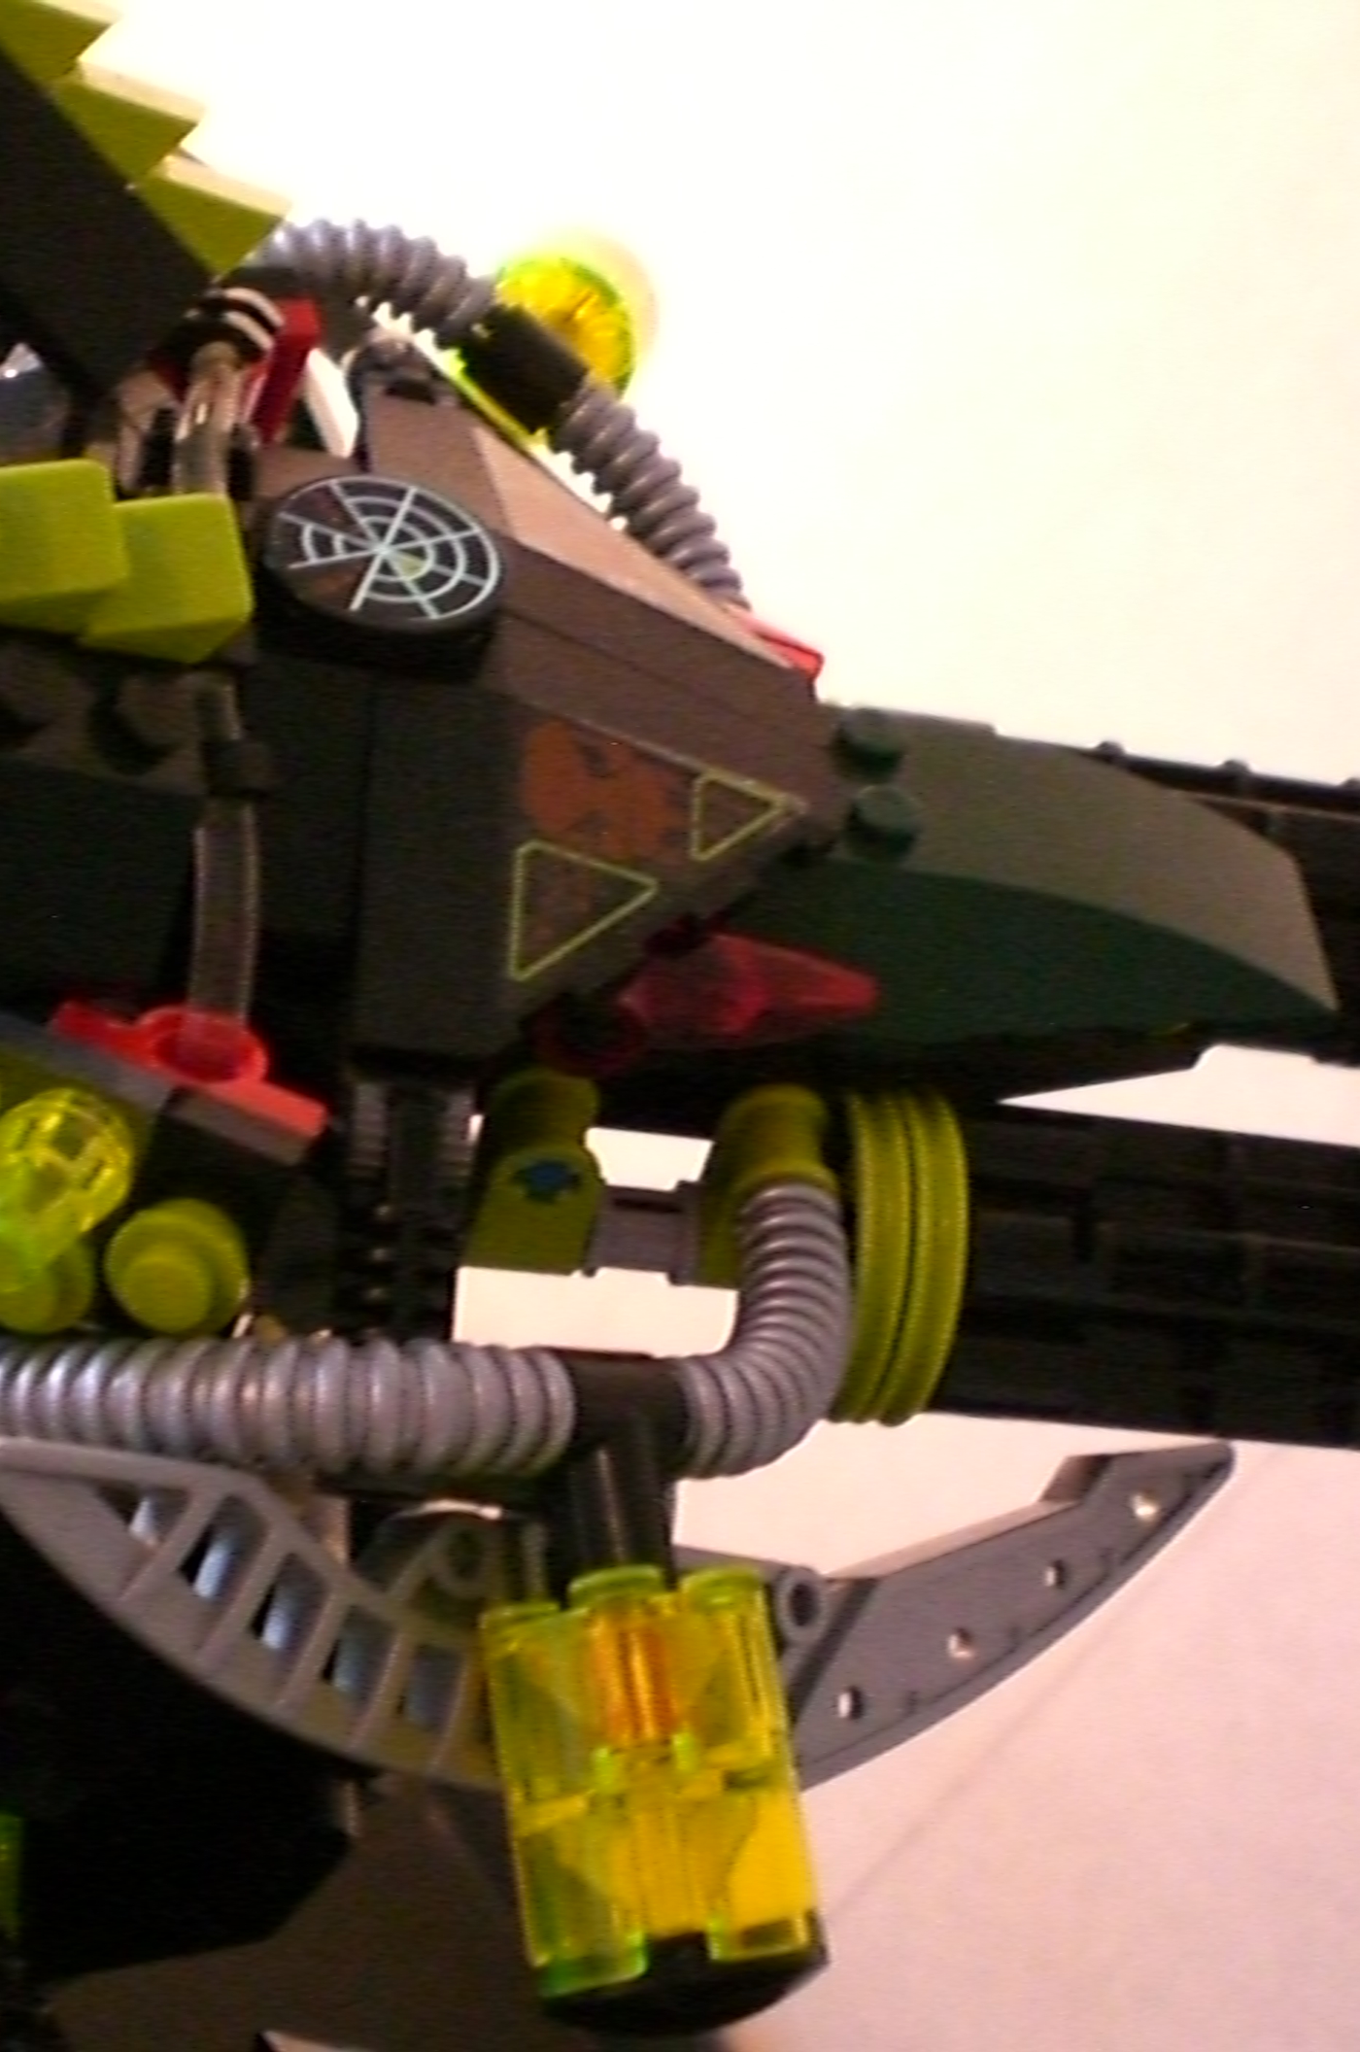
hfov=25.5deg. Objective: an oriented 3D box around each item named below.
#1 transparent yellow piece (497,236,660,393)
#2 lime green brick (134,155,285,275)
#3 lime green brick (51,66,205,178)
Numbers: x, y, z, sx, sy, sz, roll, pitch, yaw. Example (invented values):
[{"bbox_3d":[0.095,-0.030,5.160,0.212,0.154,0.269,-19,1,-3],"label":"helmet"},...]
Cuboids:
[{"bbox_3d":[-0.011,-0.065,0.283,0.016,0.016,0.019,0,13,4],"label":"transparent yellow piece"},{"bbox_3d":[-0.031,-0.056,0.201,0.008,0.006,0.008,47,12,-19],"label":"lime green brick"},{"bbox_3d":[-0.036,-0.061,0.198,0.008,0.006,0.008,47,12,-19],"label":"lime green brick"}]

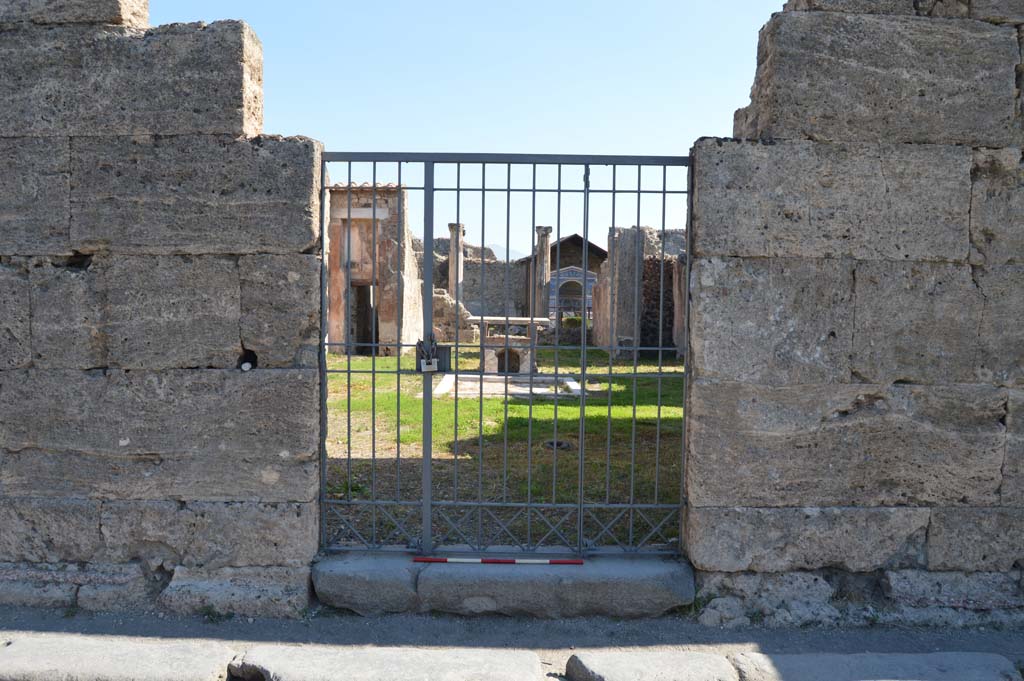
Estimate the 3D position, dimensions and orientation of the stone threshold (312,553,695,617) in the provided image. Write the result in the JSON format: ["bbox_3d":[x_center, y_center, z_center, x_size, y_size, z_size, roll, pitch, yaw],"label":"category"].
[{"bbox_3d":[-0.047,1.397,4.492,2.126,0.195,0.520,1,3,-1],"label":"stone threshold"}]

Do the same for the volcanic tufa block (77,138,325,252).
[{"bbox_3d":[-1.808,-0.834,4.537,1.382,0.662,0.380,1,3,-1],"label":"volcanic tufa block"}]

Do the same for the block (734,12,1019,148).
[{"bbox_3d":[2.140,-1.481,4.548,1.467,0.711,0.380,1,3,-1],"label":"block"}]

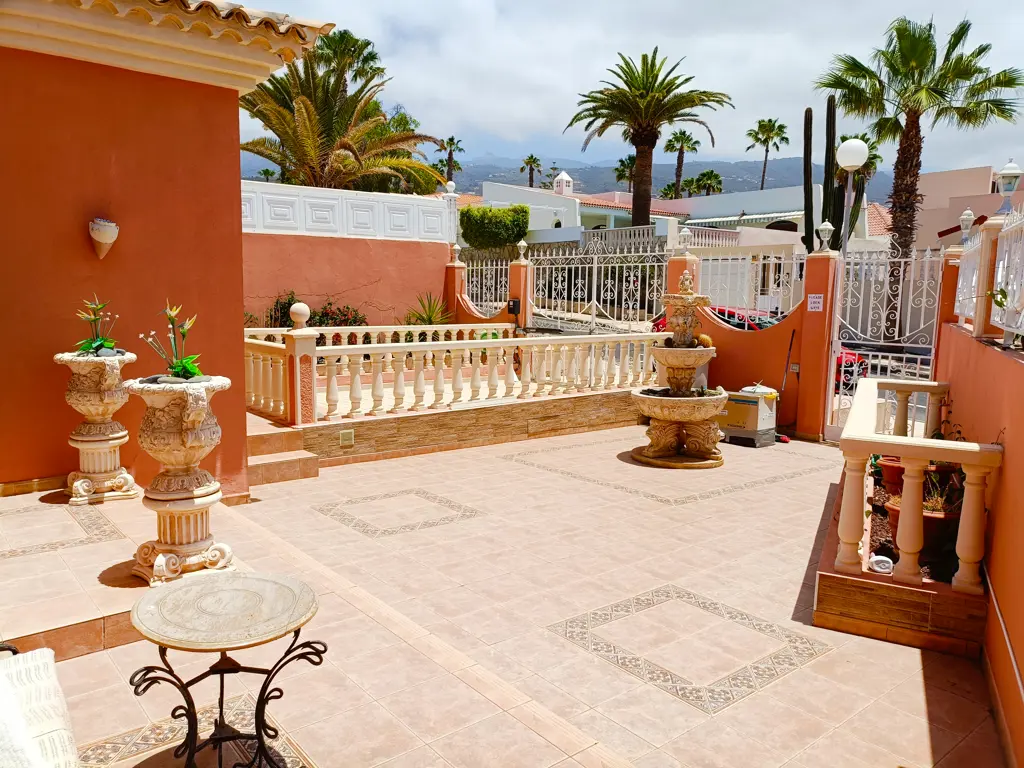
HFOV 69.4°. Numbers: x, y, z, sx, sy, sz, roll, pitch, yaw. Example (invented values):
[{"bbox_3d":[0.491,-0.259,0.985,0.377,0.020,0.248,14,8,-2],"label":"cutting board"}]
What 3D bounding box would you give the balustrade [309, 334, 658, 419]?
[{"bbox_3d":[0.157,-0.148,8.780,5.244,0.784,0.198,-5,8,-38],"label":"balustrade"}]

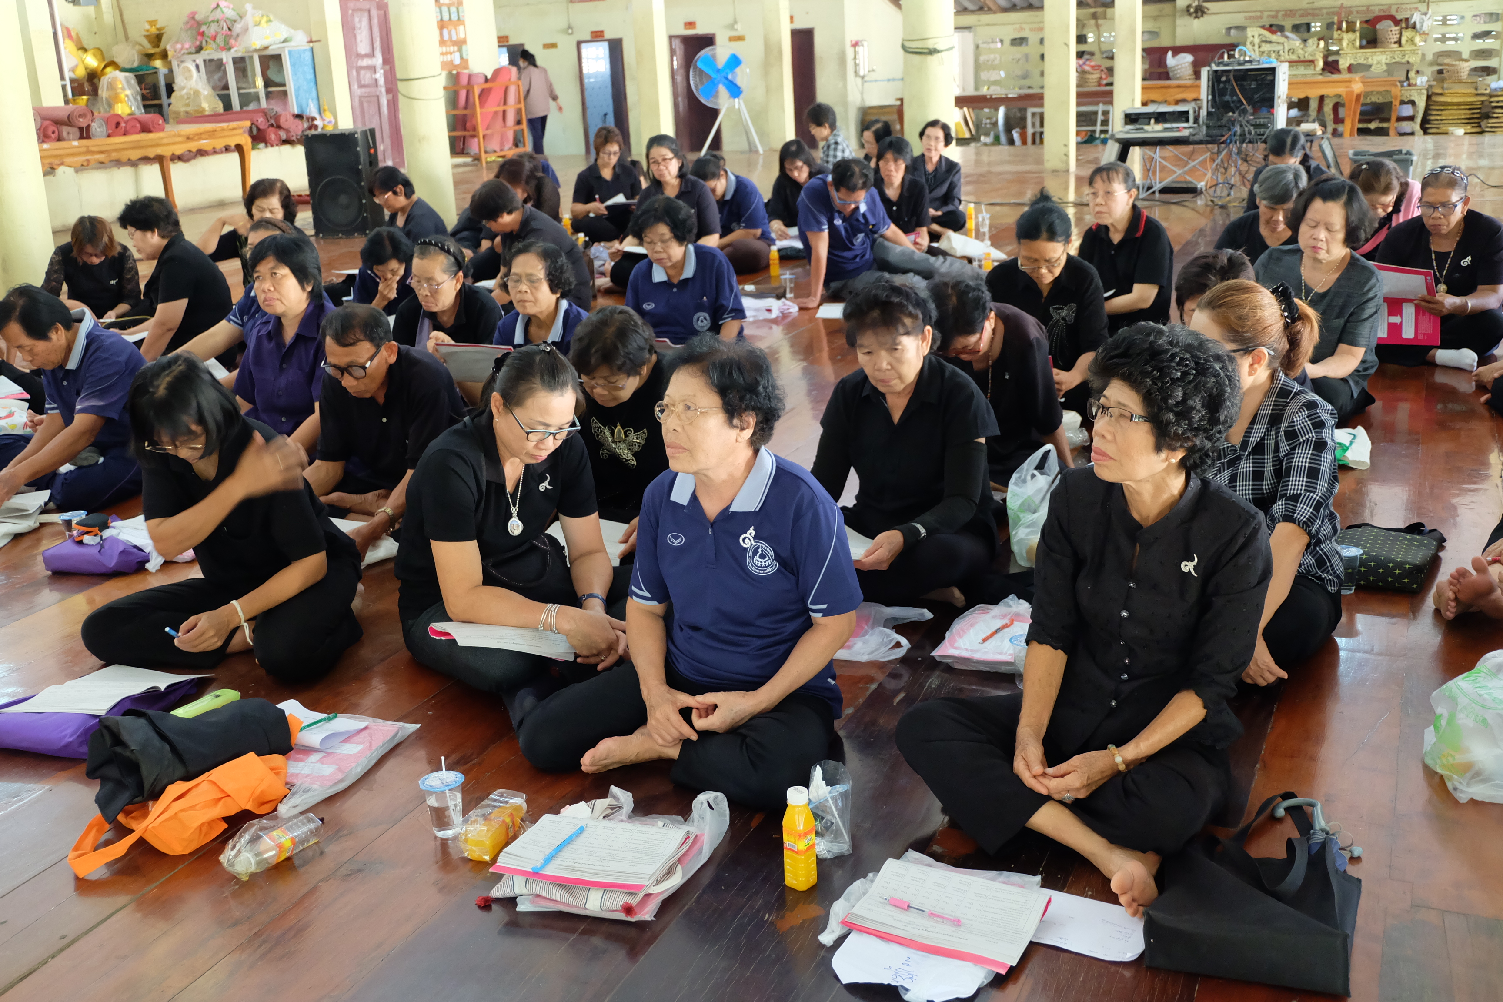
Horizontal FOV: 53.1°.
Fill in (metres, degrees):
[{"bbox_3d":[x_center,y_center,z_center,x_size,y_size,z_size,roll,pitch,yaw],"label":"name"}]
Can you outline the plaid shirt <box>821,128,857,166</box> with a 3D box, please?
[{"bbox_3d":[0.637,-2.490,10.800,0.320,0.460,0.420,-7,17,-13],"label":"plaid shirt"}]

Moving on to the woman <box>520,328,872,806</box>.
[{"bbox_3d":[-0.096,0.104,3.030,0.670,0.840,0.580,4,18,22],"label":"woman"}]

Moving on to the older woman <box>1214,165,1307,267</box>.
[{"bbox_3d":[2.038,-0.942,5.908,0.580,0.750,0.570,1,17,15],"label":"older woman"}]

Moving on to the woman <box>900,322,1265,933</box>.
[{"bbox_3d":[0.572,0.126,2.477,0.590,0.790,0.660,5,18,24],"label":"woman"}]

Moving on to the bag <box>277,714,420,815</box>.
[{"bbox_3d":[-0.940,0.527,3.168,0.320,0.035,0.430,5,19,26],"label":"bag"}]

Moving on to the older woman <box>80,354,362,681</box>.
[{"bbox_3d":[-1.322,-0.021,3.817,0.690,0.745,0.580,6,19,27],"label":"older woman"}]

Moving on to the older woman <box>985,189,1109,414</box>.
[{"bbox_3d":[0.988,-0.623,5.059,0.570,0.760,0.570,3,18,19],"label":"older woman"}]

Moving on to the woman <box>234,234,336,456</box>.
[{"bbox_3d":[-1.493,-0.430,4.872,0.550,0.830,0.600,-2,17,3],"label":"woman"}]

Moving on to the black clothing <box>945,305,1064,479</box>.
[{"bbox_3d":[0.705,-0.353,4.288,0.440,0.460,0.400,5,18,26],"label":"black clothing"}]

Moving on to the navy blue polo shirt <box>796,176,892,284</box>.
[{"bbox_3d":[0.452,-1.305,7.226,0.450,0.530,0.350,-6,17,-10],"label":"navy blue polo shirt"}]

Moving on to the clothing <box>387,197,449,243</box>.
[{"bbox_3d":[-1.856,-1.463,8.407,0.380,0.470,0.440,-13,19,-30],"label":"clothing"}]

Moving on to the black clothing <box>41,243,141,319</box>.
[{"bbox_3d":[-3.291,-1.084,7.500,0.460,0.420,0.330,-8,17,-17],"label":"black clothing"}]

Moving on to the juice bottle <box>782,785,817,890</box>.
[{"bbox_3d":[0.078,0.557,2.499,0.045,0.170,0.045,-17,22,-39],"label":"juice bottle"}]

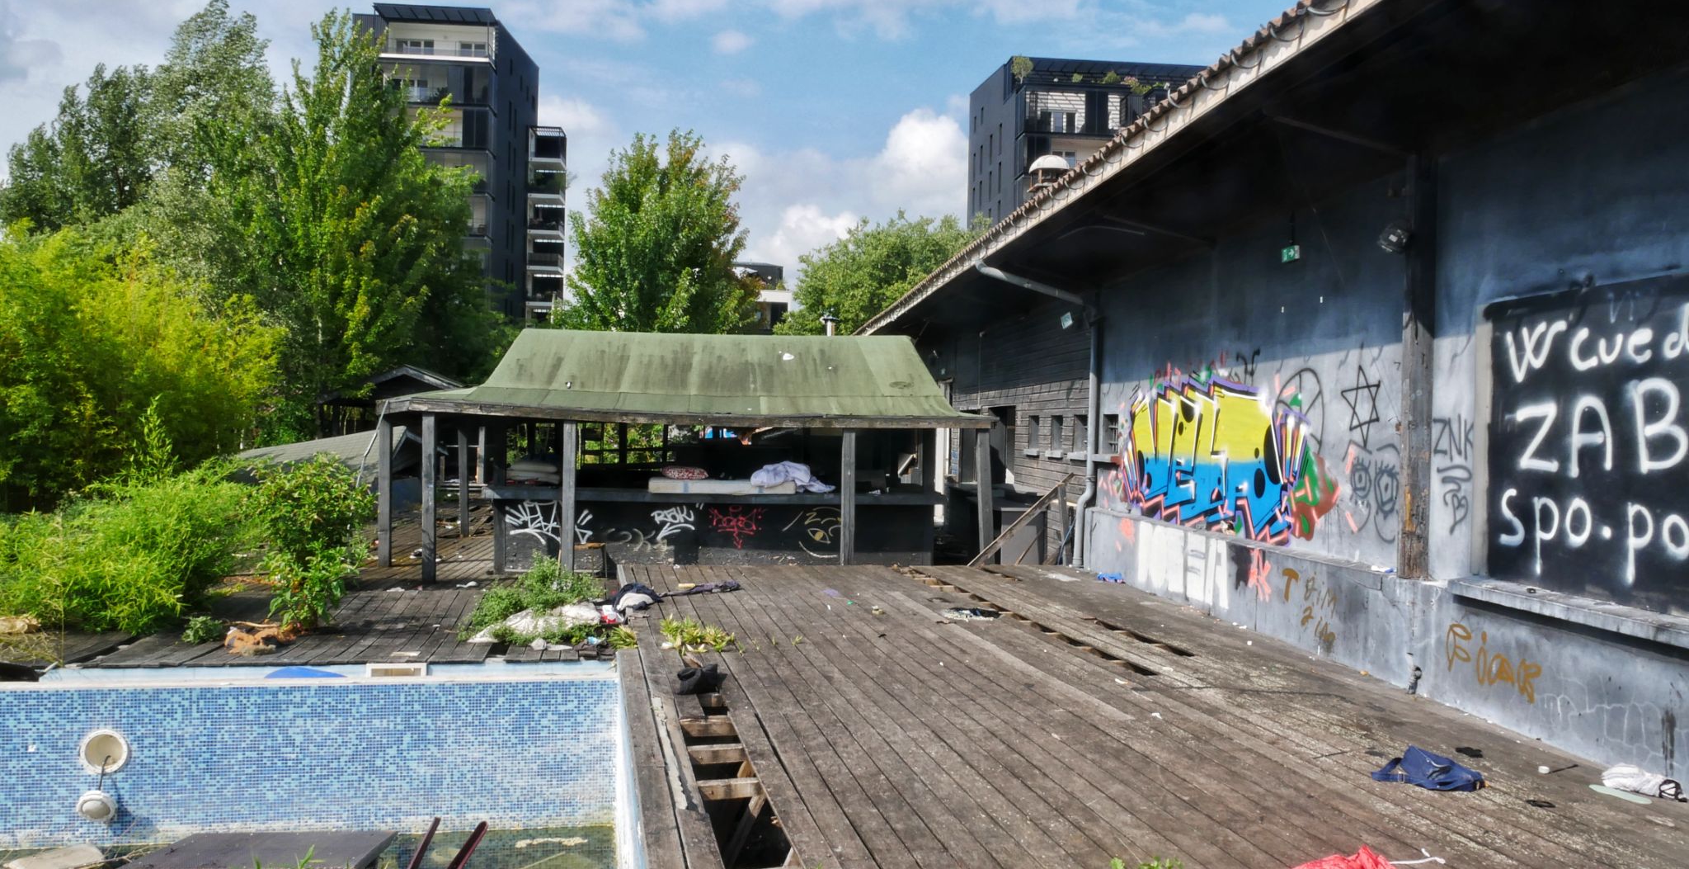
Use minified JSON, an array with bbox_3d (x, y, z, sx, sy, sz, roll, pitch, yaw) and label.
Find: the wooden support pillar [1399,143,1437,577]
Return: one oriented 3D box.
[{"bbox_3d":[3.810,-0.450,7.800,0.150,2.820,0.150,1,0,-6],"label":"wooden support pillar"}]

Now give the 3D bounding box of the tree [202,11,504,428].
[{"bbox_3d":[-9.500,-3.150,22.500,5.700,9.900,5.700,1,0,0],"label":"tree"}]

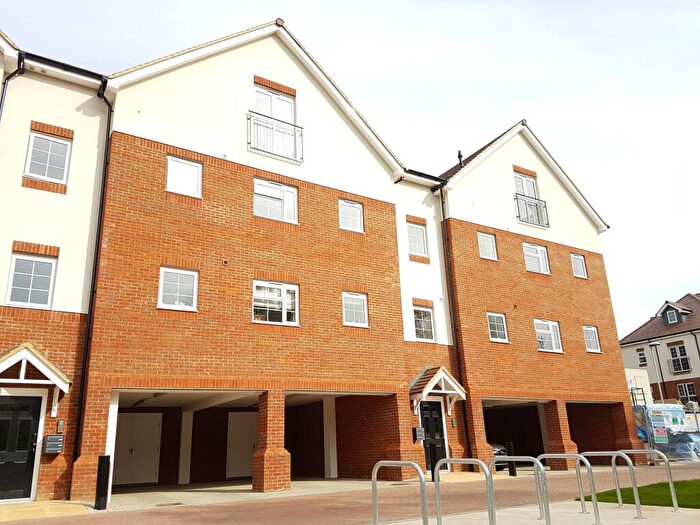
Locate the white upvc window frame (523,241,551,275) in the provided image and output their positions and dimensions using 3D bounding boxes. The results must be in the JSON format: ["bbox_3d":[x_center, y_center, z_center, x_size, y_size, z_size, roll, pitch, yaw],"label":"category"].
[{"bbox_3d":[7.009,-0.118,19.714,1.342,1.096,0.090,9,-21,-31],"label":"white upvc window frame"}]

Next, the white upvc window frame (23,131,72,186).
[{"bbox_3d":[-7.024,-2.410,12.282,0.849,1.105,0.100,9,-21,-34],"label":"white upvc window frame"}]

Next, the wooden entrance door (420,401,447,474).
[{"bbox_3d":[2.577,5.336,16.149,0.894,2.078,0.080,9,-21,-34],"label":"wooden entrance door"}]

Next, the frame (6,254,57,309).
[{"bbox_3d":[-6.600,0.410,10.912,0.798,1.047,0.090,10,-21,-33],"label":"frame"}]

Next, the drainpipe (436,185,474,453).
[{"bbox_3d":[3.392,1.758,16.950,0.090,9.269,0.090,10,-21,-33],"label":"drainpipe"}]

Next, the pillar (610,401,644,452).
[{"bbox_3d":[10.505,6.477,19.920,0.770,2.225,0.690,9,-21,-31],"label":"pillar"}]

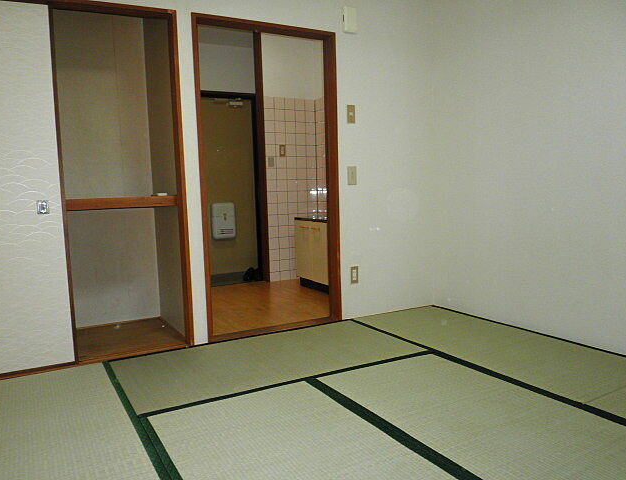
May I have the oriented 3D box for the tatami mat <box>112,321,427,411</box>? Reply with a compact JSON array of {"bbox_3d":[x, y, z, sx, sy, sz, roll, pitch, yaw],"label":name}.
[{"bbox_3d":[-0.226,0.667,2.706,1.576,0.033,0.847,-4,5,-29],"label":"tatami mat"}]

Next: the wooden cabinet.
[{"bbox_3d":[0.198,0.125,4.660,0.495,0.704,0.653,-4,5,-29],"label":"wooden cabinet"}]

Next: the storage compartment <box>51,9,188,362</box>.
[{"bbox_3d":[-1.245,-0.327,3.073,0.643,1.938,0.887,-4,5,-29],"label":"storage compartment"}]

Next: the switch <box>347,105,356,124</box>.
[{"bbox_3d":[0.274,-0.878,3.365,0.071,0.122,0.013,-4,5,-29],"label":"switch"}]

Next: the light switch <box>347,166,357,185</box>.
[{"bbox_3d":[0.283,-0.453,3.399,0.071,0.122,0.013,-4,5,-29],"label":"light switch"}]

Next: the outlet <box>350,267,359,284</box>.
[{"bbox_3d":[0.306,0.259,3.461,0.071,0.122,0.013,-4,5,-29],"label":"outlet"}]

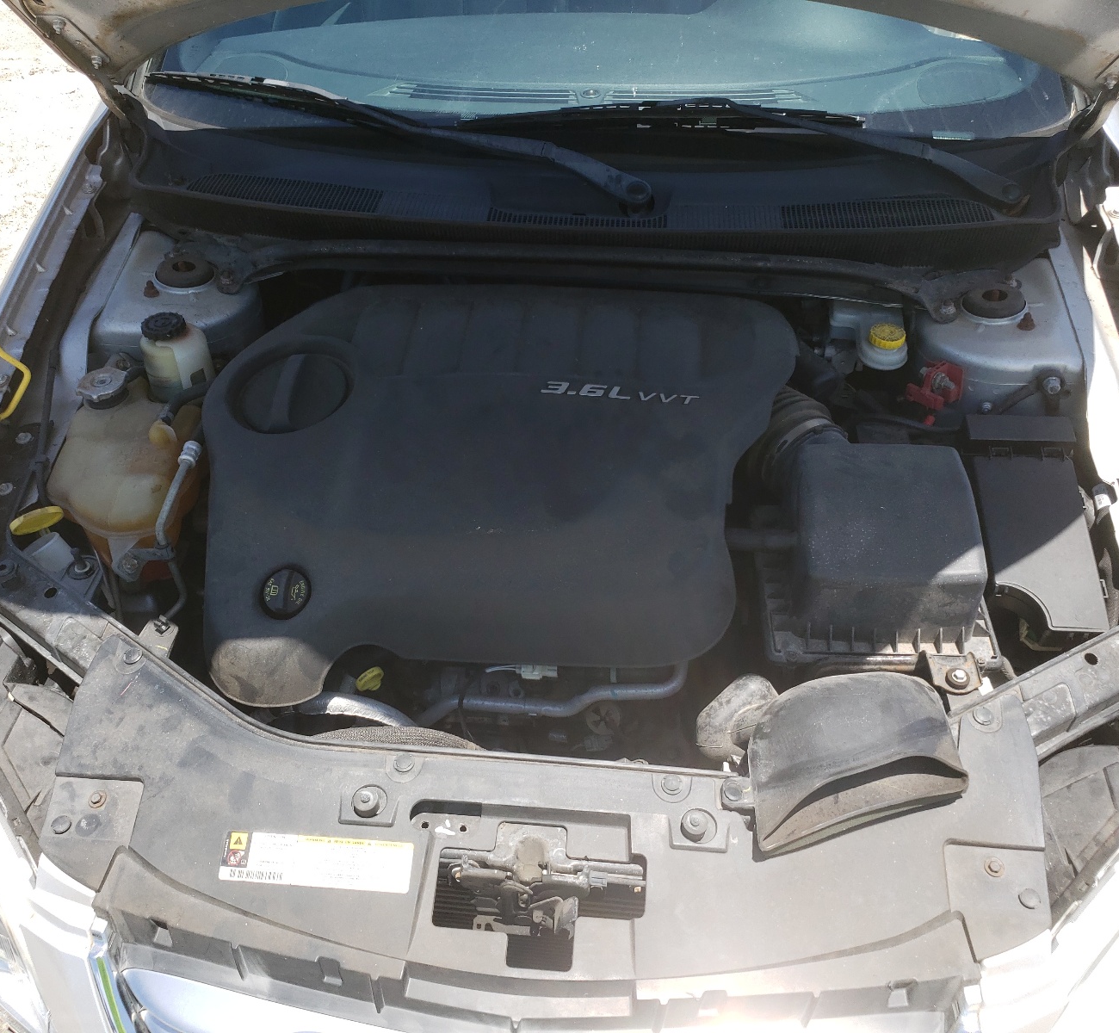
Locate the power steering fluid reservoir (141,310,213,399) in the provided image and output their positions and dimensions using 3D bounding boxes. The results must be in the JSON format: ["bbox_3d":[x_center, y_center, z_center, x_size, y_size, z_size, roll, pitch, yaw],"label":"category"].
[{"bbox_3d":[-0.488,-0.191,1.329,0.083,0.140,0.083,3,46,4],"label":"power steering fluid reservoir"}]

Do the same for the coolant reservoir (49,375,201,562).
[{"bbox_3d":[-0.523,-0.054,1.302,0.180,0.210,0.200,3,46,4],"label":"coolant reservoir"}]

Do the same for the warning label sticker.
[{"bbox_3d":[-0.243,0.346,1.034,0.188,0.002,0.052,3,50,4],"label":"warning label sticker"}]

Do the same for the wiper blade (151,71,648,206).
[{"bbox_3d":[-0.246,-0.568,1.488,0.813,0.060,0.072,18,61,14],"label":"wiper blade"}]

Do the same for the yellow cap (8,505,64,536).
[{"bbox_3d":[-0.590,0.005,1.165,0.063,0.014,0.063,-4,19,11],"label":"yellow cap"}]

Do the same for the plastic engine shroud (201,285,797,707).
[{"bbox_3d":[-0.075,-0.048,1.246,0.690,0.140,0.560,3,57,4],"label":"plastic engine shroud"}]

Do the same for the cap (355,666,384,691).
[{"bbox_3d":[-0.206,0.178,1.130,0.032,0.024,0.018,-13,32,30],"label":"cap"}]

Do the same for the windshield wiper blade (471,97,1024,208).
[{"bbox_3d":[0.252,-0.550,1.463,0.784,0.060,0.156,12,59,10],"label":"windshield wiper blade"}]

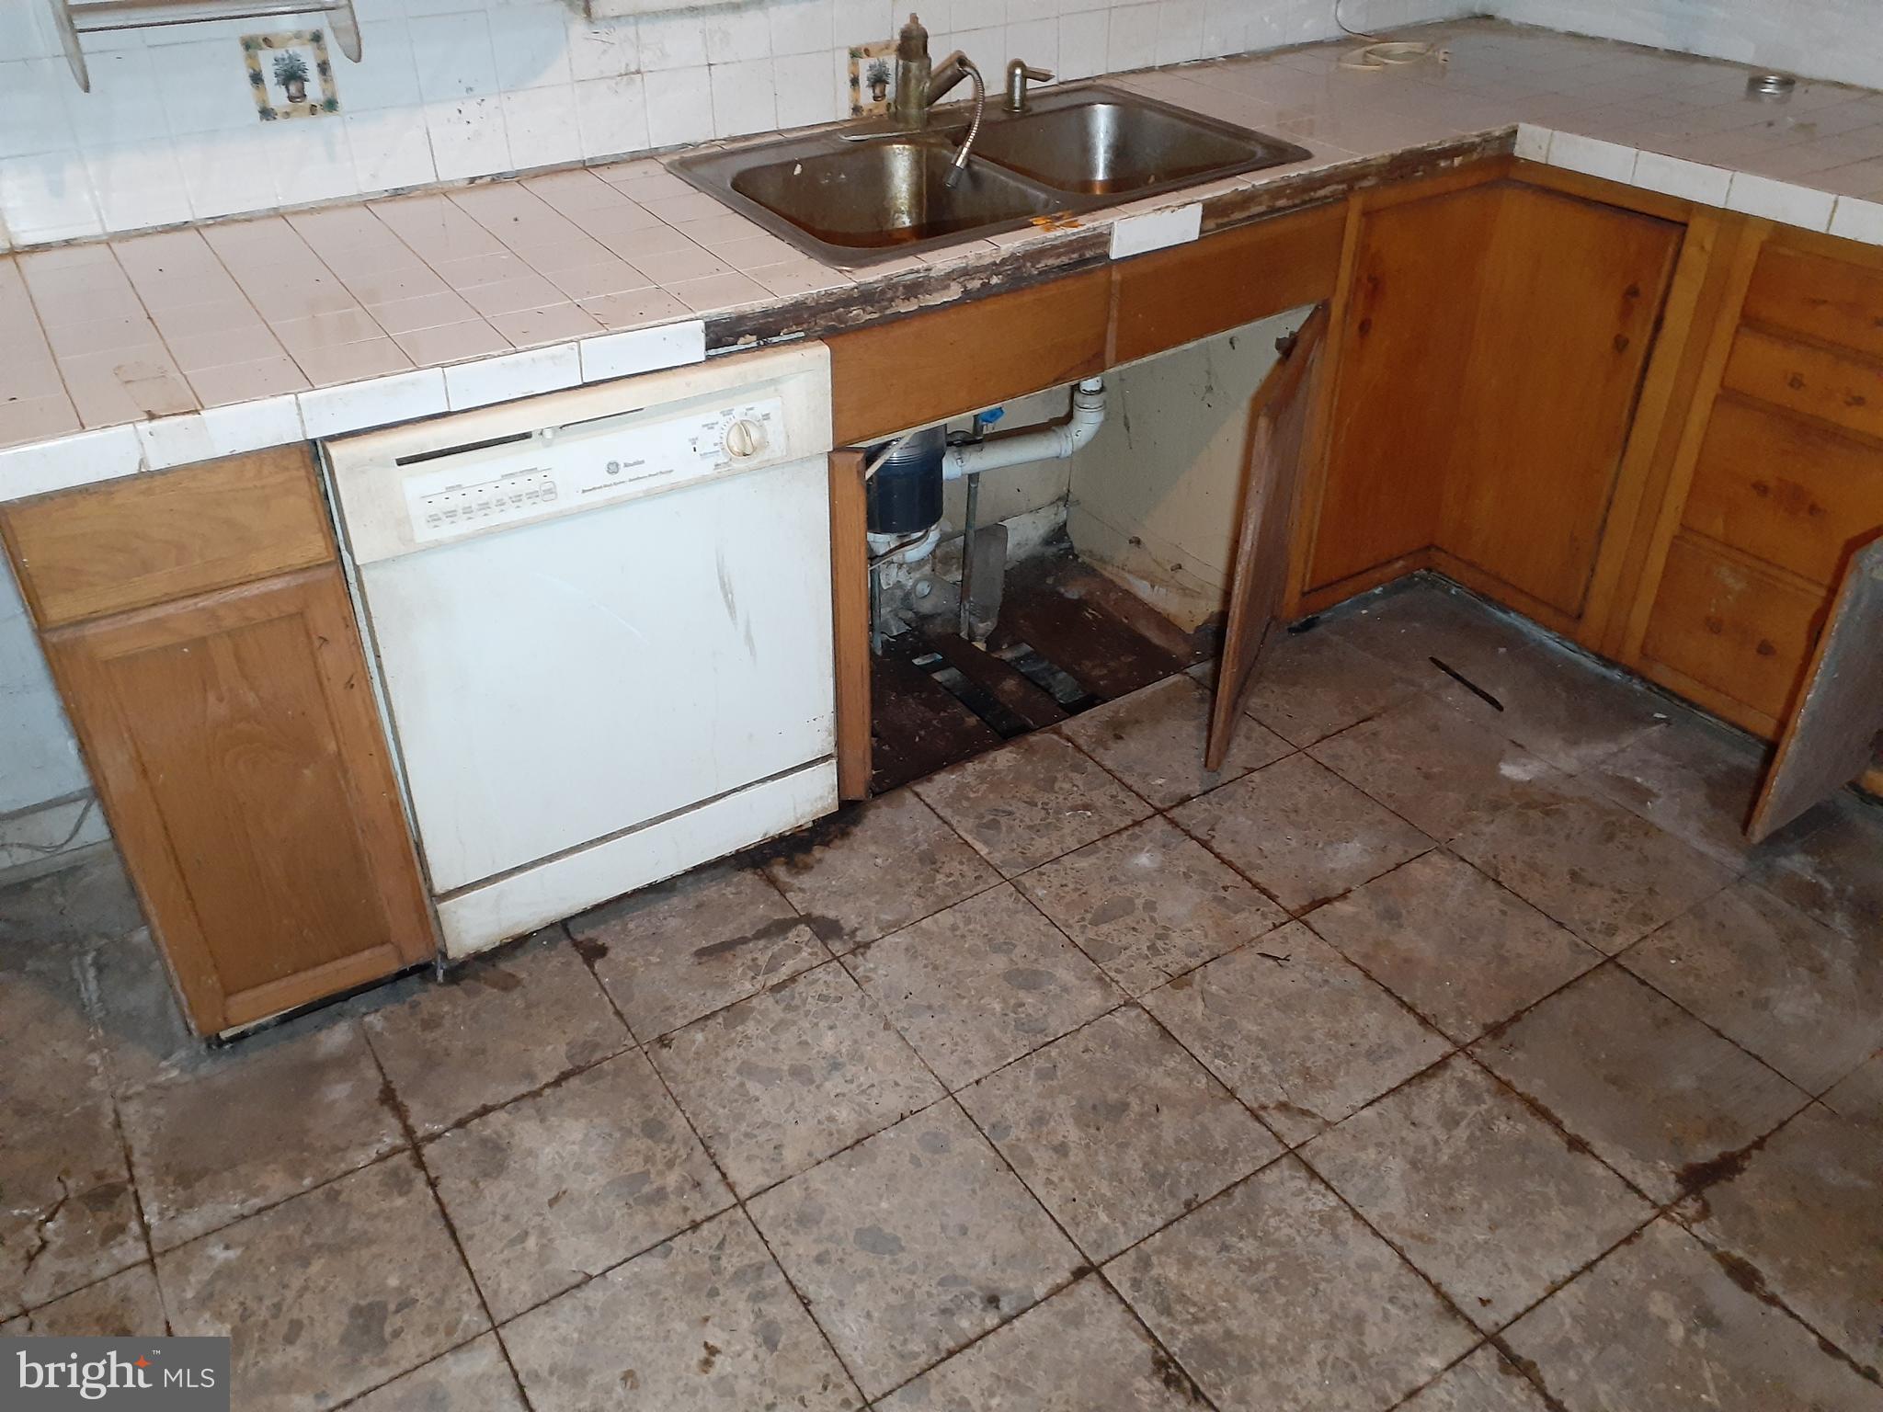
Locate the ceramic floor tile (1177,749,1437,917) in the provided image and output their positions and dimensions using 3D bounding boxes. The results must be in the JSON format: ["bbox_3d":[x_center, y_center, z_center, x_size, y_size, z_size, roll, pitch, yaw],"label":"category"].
[{"bbox_3d":[0.565,0.197,2.310,0.292,0.011,0.292,-20,38,-26],"label":"ceramic floor tile"}]

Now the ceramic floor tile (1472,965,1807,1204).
[{"bbox_3d":[0.865,0.461,1.832,0.287,0.010,0.289,-21,38,-25],"label":"ceramic floor tile"}]

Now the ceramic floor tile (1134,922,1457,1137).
[{"bbox_3d":[0.483,0.437,1.999,0.303,0.011,0.303,-20,38,-26],"label":"ceramic floor tile"}]

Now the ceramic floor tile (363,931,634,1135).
[{"bbox_3d":[-0.605,0.433,1.991,0.292,0.011,0.279,-20,38,-26],"label":"ceramic floor tile"}]

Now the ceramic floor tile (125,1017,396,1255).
[{"bbox_3d":[-0.874,0.530,1.889,0.303,0.011,0.303,-20,38,-26],"label":"ceramic floor tile"}]

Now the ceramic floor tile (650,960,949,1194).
[{"bbox_3d":[-0.193,0.477,1.914,0.292,0.011,0.292,-20,38,-26],"label":"ceramic floor tile"}]

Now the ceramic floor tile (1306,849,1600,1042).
[{"bbox_3d":[0.744,0.341,2.137,0.303,0.011,0.303,-20,38,-26],"label":"ceramic floor tile"}]

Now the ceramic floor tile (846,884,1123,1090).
[{"bbox_3d":[0.061,0.390,2.079,0.303,0.011,0.303,-20,38,-26],"label":"ceramic floor tile"}]

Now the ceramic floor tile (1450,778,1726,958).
[{"bbox_3d":[1.003,0.246,2.274,0.303,0.011,0.303,-20,38,-26],"label":"ceramic floor tile"}]

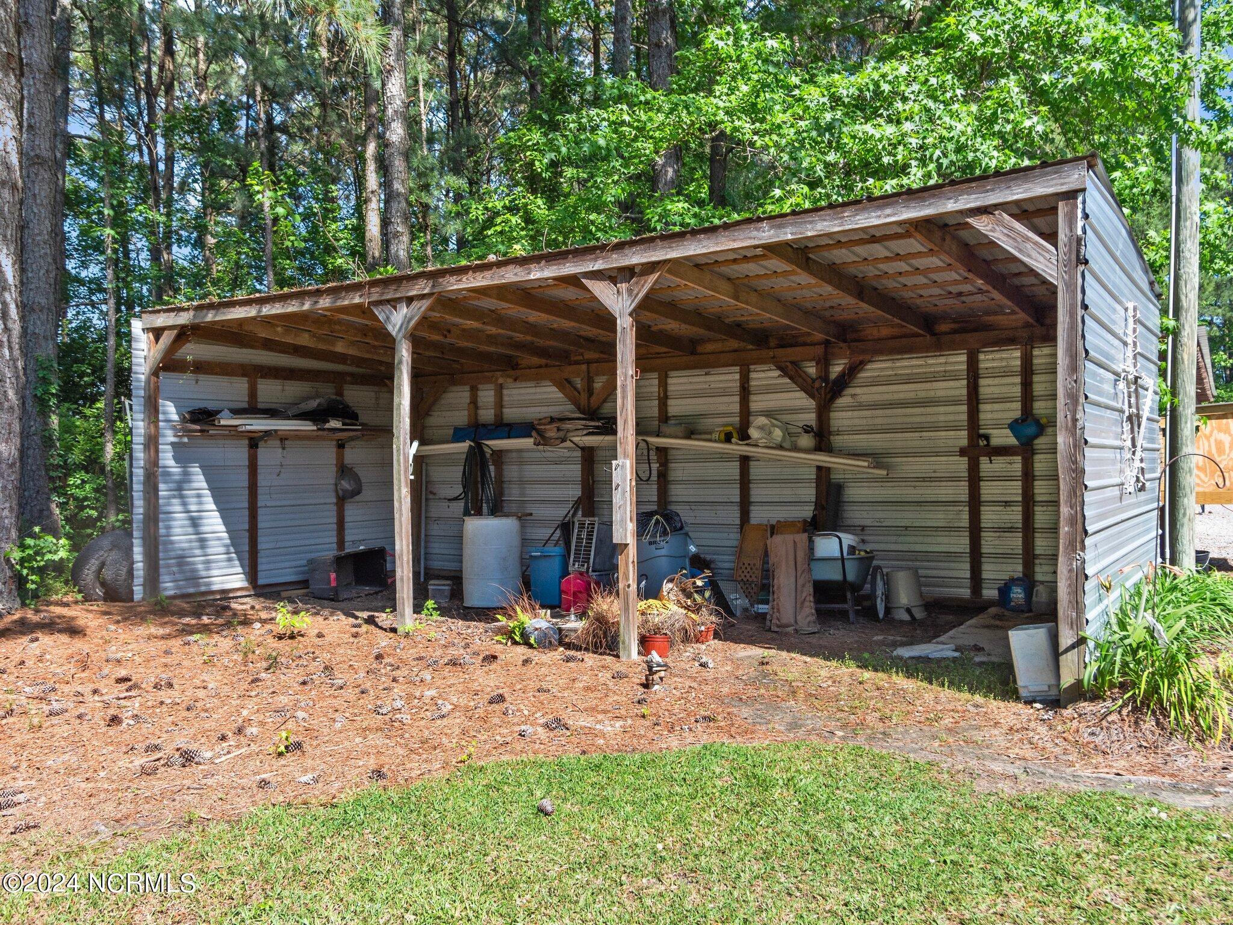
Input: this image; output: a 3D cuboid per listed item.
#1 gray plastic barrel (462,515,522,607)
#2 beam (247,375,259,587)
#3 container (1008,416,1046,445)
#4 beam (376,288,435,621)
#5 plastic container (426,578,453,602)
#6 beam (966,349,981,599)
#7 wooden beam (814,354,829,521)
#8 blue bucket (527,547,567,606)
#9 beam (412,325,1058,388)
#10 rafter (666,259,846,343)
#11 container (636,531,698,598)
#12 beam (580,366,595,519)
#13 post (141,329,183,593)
[{"bbox_3d":[-1.235,0.990,9.950,0.585,0.890,0.585,0,0,0],"label":"gray plastic barrel"},{"bbox_3d":[-3.983,0.200,10.920,0.045,2.300,0.089,0,0,34],"label":"beam"},{"bbox_3d":[3.551,-0.275,8.620,0.270,0.190,0.130,-36,-19,29],"label":"container"},{"bbox_3d":[-1.619,0.026,7.665,0.600,2.530,0.095,-1,0,33],"label":"beam"},{"bbox_3d":[-1.803,1.318,10.214,0.235,0.180,0.330,-1,0,-6],"label":"plastic container"},{"bbox_3d":[3.226,0.100,9.002,0.090,2.250,0.045,-1,0,33],"label":"beam"},{"bbox_3d":[2.016,0.076,9.746,0.090,2.375,0.090,0,0,34],"label":"wooden beam"},{"bbox_3d":[-0.653,1.071,9.400,0.290,0.560,0.280,-1,0,11],"label":"blue bucket"},{"bbox_3d":[0.818,-1.057,10.527,8.280,0.147,0.050,-1,0,34],"label":"beam"},{"bbox_3d":[1.162,-1.309,8.180,0.042,0.140,3.636,-1,-4,34],"label":"rafter"},{"bbox_3d":[0.413,0.984,9.300,0.660,0.700,0.570,-3,0,3],"label":"container"},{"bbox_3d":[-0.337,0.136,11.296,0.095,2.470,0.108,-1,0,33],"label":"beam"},{"bbox_3d":[-4.429,0.011,9.802,0.570,2.695,0.090,0,0,34],"label":"post"}]

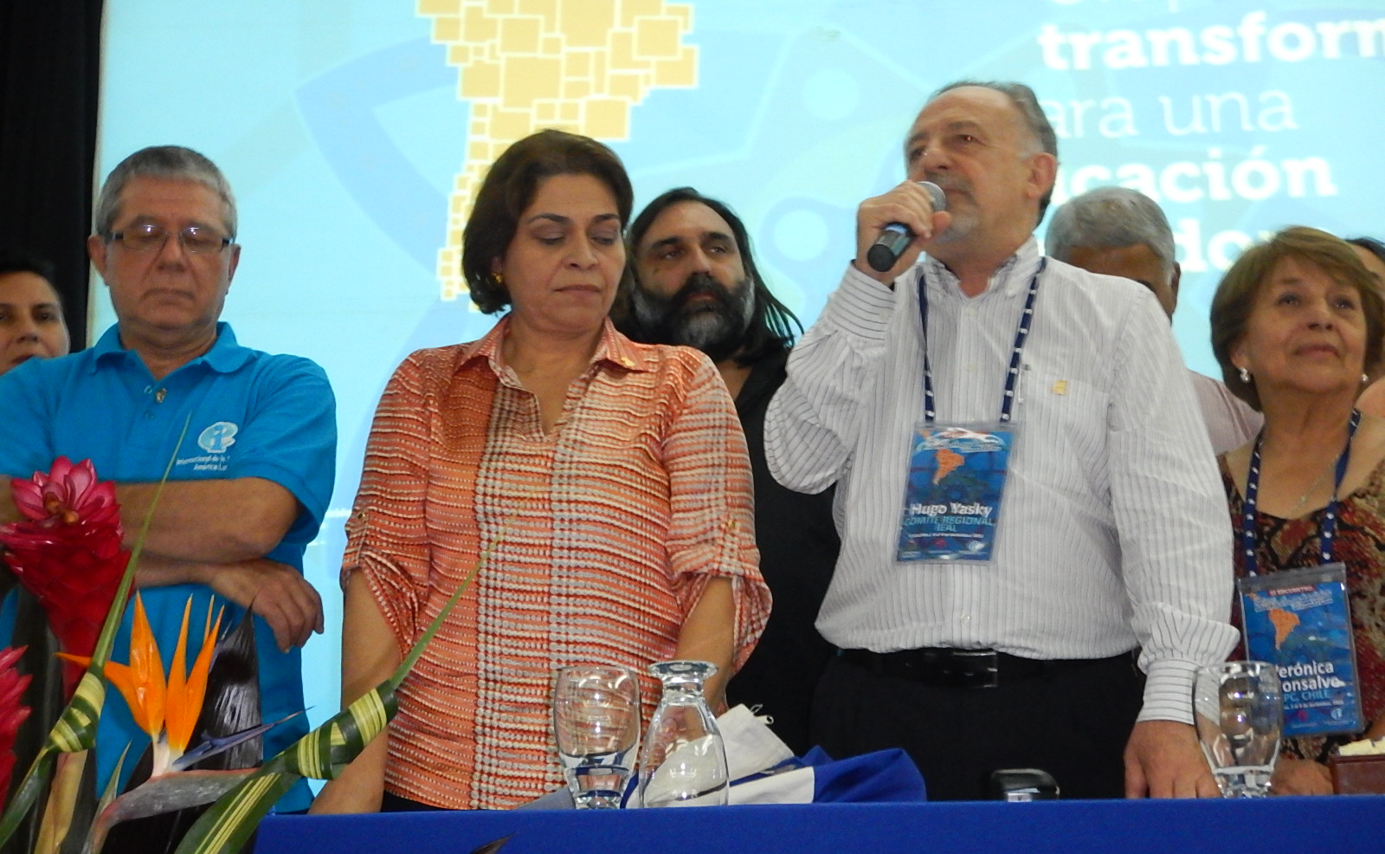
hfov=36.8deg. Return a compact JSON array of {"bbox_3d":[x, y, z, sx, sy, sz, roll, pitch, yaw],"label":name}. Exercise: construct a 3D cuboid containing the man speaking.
[{"bbox_3d":[0.350,0.377,2.412,0.550,1.740,0.440,-4,-15,14],"label":"man speaking"}]

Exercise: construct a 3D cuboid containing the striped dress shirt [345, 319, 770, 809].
[{"bbox_3d":[-0.155,0.149,2.408,0.490,0.610,0.310,0,-14,2],"label":"striped dress shirt"}]

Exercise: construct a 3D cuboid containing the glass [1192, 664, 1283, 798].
[{"bbox_3d":[0.509,0.300,1.930,0.082,0.162,0.082,0,-14,0],"label":"glass"}]

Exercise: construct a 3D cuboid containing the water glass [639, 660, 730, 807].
[{"bbox_3d":[-0.008,0.302,1.950,0.082,0.162,0.082,0,-14,0],"label":"water glass"}]

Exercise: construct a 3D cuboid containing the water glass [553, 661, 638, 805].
[{"bbox_3d":[-0.090,0.307,1.960,0.082,0.162,0.082,0,-14,0],"label":"water glass"}]

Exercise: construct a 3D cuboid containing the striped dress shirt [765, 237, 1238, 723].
[{"bbox_3d":[0.355,0.058,2.472,0.530,0.670,0.400,-4,-15,14],"label":"striped dress shirt"}]

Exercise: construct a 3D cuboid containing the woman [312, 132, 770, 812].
[{"bbox_3d":[-0.155,0.413,2.309,0.500,1.620,0.400,0,-14,2],"label":"woman"}]

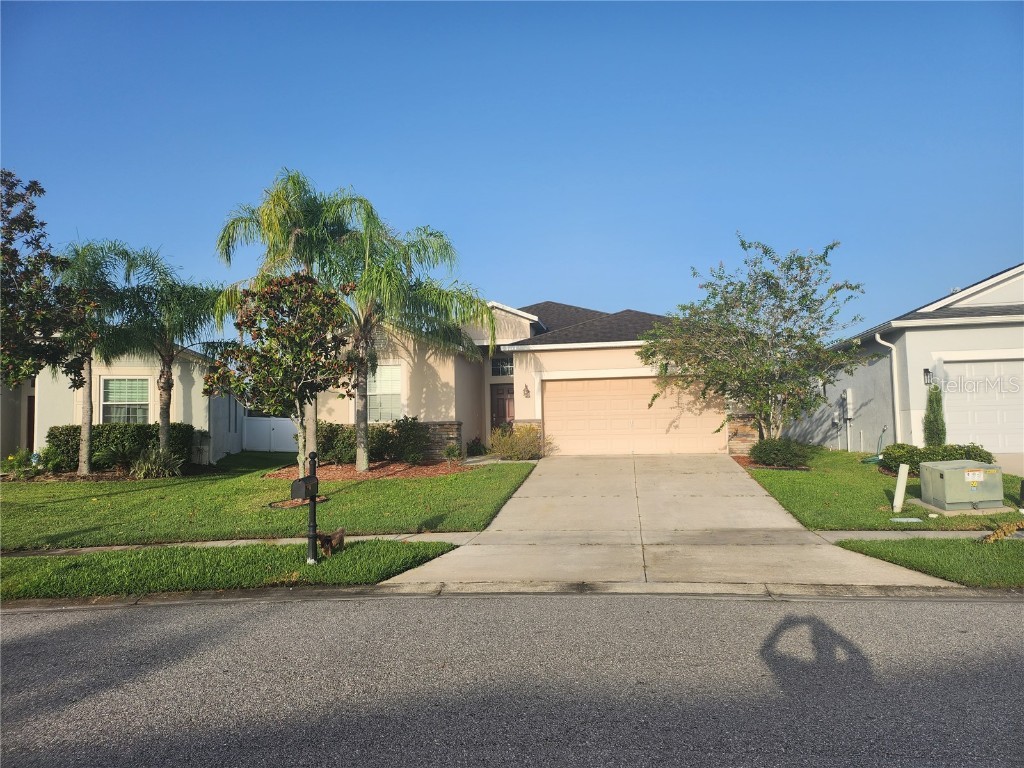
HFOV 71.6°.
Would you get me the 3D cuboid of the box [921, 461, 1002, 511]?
[{"bbox_3d":[7.741,1.744,12.200,0.930,0.730,0.960,-2,-3,11],"label":"box"}]

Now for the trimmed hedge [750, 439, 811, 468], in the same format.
[{"bbox_3d":[6.429,1.664,17.000,1.500,0.740,1.200,-2,-3,9],"label":"trimmed hedge"}]

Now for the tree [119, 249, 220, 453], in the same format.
[{"bbox_3d":[-8.660,-0.643,17.900,2.600,5.600,2.500,0,-4,-17],"label":"tree"}]

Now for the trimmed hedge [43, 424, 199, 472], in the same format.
[{"bbox_3d":[-9.976,1.610,18.000,3.700,1.200,1.050,0,-3,-15],"label":"trimmed hedge"}]

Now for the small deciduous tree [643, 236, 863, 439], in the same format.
[{"bbox_3d":[5.918,-0.895,17.400,5.400,5.500,4.900,-2,-3,9],"label":"small deciduous tree"}]

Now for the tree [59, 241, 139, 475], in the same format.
[{"bbox_3d":[-10.124,-0.621,17.300,2.200,5.700,2.200,0,-4,-17],"label":"tree"}]

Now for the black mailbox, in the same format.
[{"bbox_3d":[-2.813,1.420,9.650,0.195,0.270,0.470,-2,-3,8],"label":"black mailbox"}]

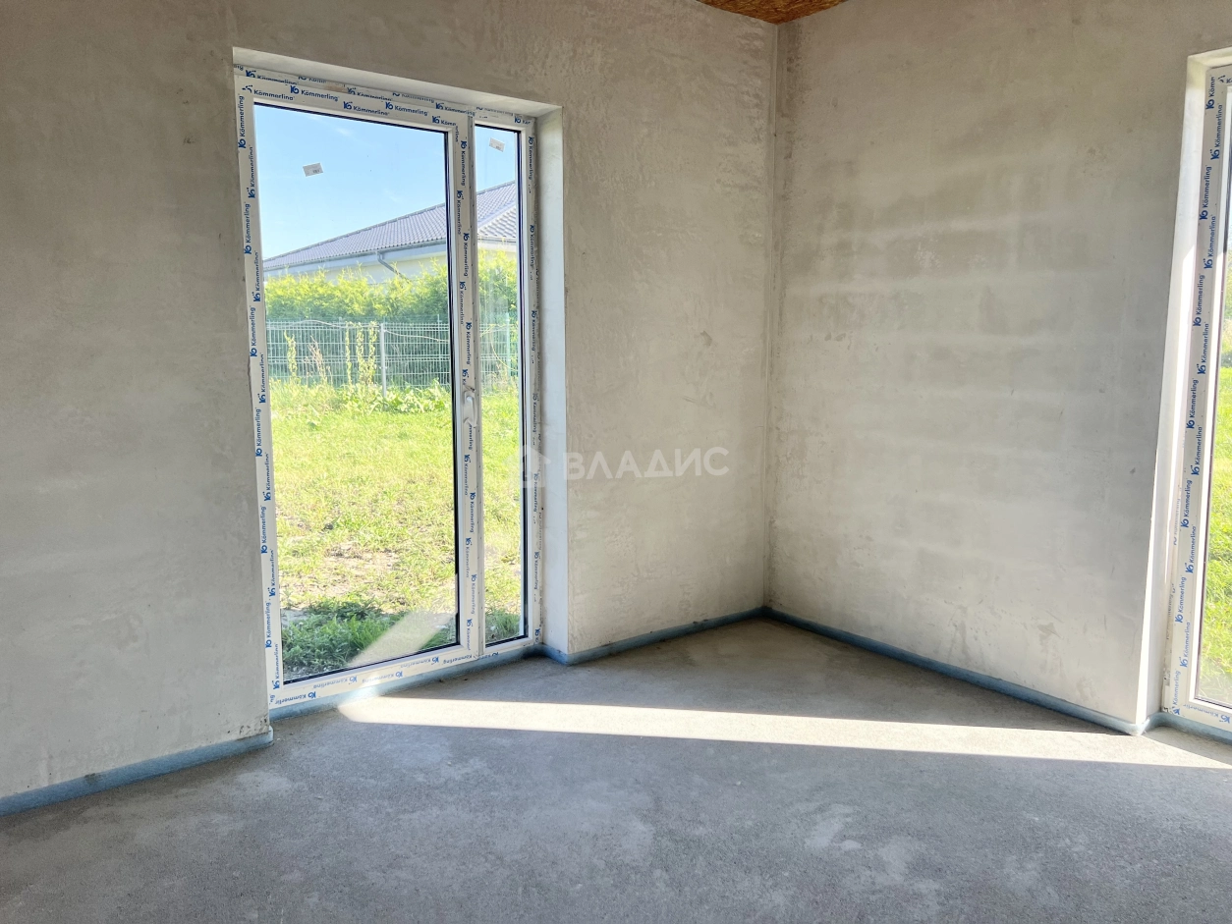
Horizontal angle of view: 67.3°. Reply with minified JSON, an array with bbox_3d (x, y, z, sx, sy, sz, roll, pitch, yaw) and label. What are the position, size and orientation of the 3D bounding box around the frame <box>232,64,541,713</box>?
[{"bbox_3d":[-0.805,-0.247,3.459,1.199,2.185,0.090,-6,9,-36],"label":"frame"}]

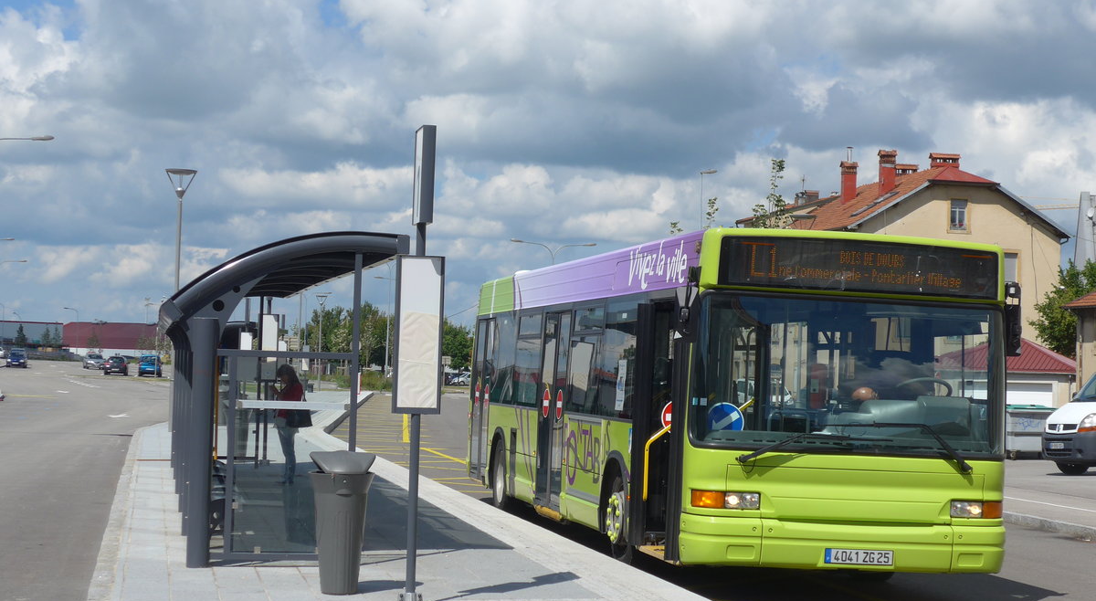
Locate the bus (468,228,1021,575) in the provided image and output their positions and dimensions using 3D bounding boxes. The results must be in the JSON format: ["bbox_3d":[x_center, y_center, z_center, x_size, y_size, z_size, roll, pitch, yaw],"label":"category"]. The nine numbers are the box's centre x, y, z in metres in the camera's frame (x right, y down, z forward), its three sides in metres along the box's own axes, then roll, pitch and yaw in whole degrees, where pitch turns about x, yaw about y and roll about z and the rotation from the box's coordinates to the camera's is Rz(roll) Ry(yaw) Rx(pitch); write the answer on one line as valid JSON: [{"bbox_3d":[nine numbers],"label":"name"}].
[{"bbox_3d":[1.265,0.996,20.304,2.630,2.750,10.440,2,-2,-11],"label":"bus"}]

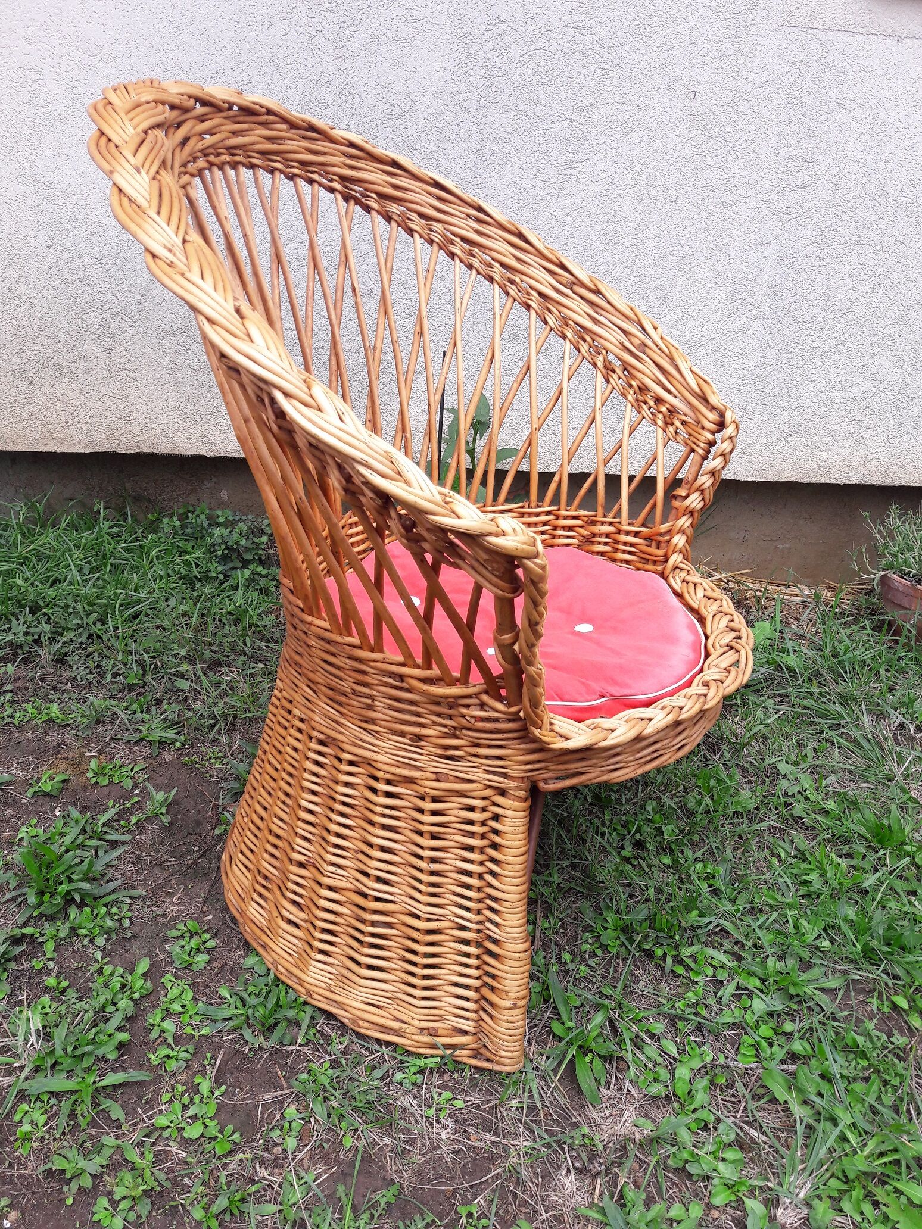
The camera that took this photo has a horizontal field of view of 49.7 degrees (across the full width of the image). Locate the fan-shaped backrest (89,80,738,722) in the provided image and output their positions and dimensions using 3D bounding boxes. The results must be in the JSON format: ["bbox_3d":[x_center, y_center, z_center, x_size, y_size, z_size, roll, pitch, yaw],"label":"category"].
[{"bbox_3d":[-0.063,-0.271,0.990,0.549,0.500,0.646,12,27,25],"label":"fan-shaped backrest"}]

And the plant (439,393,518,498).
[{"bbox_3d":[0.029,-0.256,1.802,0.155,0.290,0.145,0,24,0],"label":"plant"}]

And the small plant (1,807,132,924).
[{"bbox_3d":[-0.484,0.307,1.220,0.165,0.065,0.150,0,24,0],"label":"small plant"}]

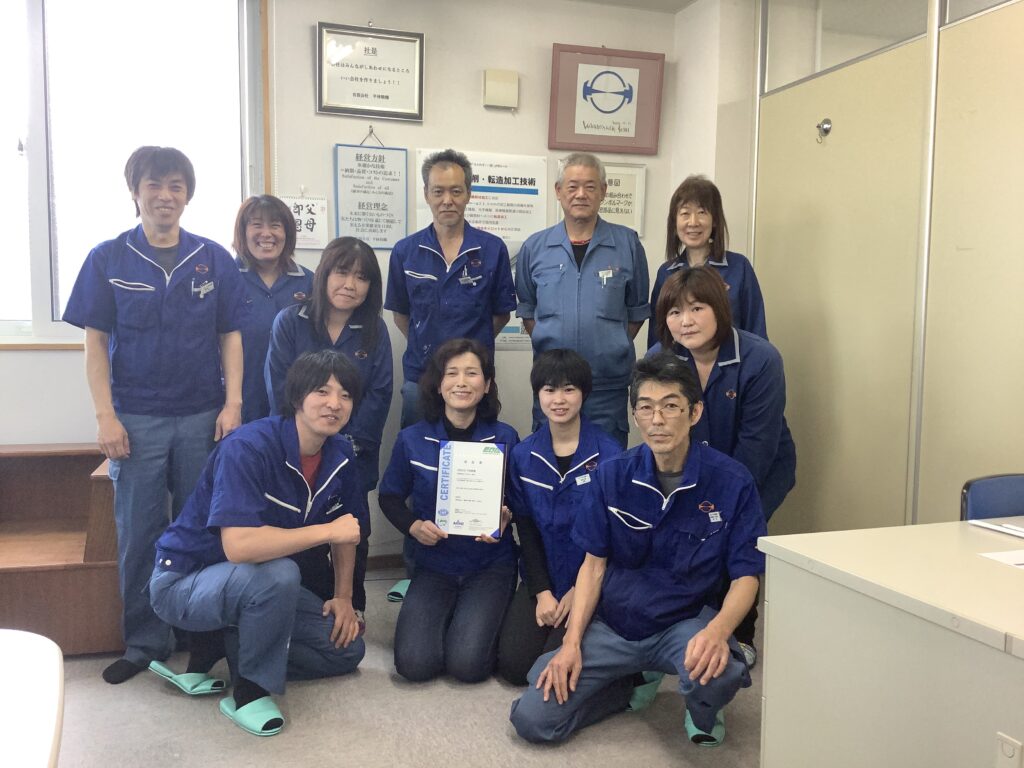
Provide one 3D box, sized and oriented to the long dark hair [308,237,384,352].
[{"bbox_3d":[-0.509,-0.274,2.840,0.225,0.350,0.220,7,11,-16],"label":"long dark hair"}]

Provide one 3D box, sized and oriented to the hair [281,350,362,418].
[{"bbox_3d":[-0.575,-0.002,2.770,0.235,0.195,0.225,-1,5,-16],"label":"hair"}]

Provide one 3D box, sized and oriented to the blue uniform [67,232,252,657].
[{"bbox_3d":[-1.171,0.179,3.020,0.540,1.390,0.290,-1,5,-19],"label":"blue uniform"}]

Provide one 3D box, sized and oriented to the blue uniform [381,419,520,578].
[{"bbox_3d":[-0.212,0.372,3.060,0.440,0.480,0.270,0,5,0],"label":"blue uniform"}]

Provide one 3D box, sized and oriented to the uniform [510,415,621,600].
[{"bbox_3d":[0.172,0.411,3.000,0.380,0.550,0.280,1,10,10],"label":"uniform"}]

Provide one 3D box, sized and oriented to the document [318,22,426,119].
[{"bbox_3d":[-0.590,-1.303,3.830,0.442,0.362,0.025,-2,6,-19],"label":"document"}]

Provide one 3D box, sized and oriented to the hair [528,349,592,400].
[{"bbox_3d":[0.158,-0.028,2.980,0.205,0.175,0.215,1,7,3],"label":"hair"}]

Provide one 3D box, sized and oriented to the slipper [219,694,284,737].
[{"bbox_3d":[-0.717,0.887,2.523,0.245,0.074,0.095,4,6,41],"label":"slipper"}]

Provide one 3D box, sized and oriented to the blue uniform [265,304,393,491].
[{"bbox_3d":[-0.616,0.039,3.080,0.430,0.600,0.320,0,18,-10],"label":"blue uniform"}]

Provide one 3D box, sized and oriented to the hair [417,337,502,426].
[{"bbox_3d":[-0.173,-0.008,3.050,0.250,0.265,0.230,0,5,-2],"label":"hair"}]

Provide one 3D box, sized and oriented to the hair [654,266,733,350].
[{"bbox_3d":[0.532,-0.222,2.690,0.220,0.240,0.225,-5,8,26],"label":"hair"}]

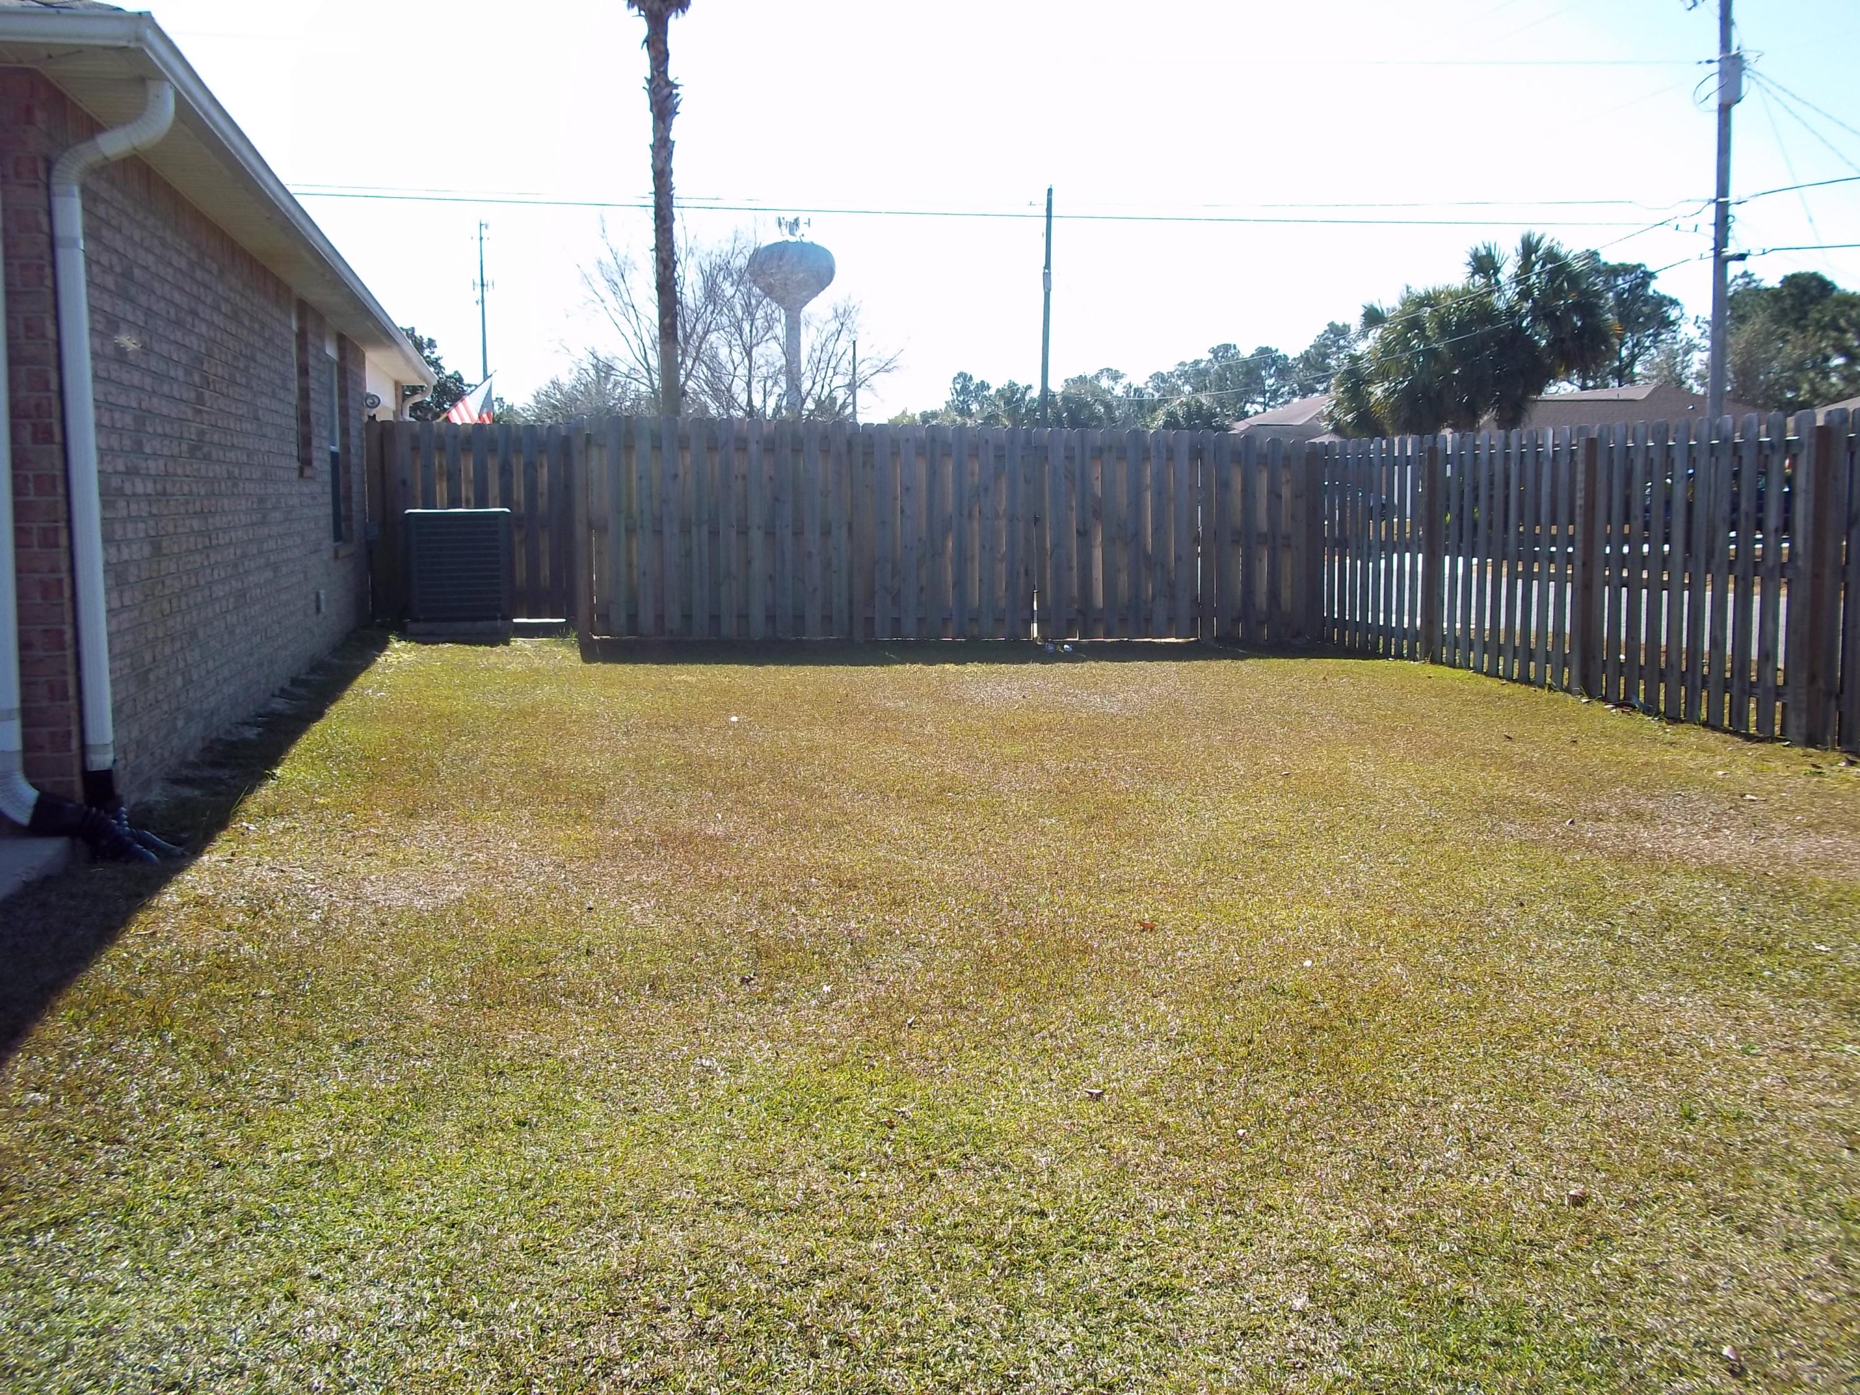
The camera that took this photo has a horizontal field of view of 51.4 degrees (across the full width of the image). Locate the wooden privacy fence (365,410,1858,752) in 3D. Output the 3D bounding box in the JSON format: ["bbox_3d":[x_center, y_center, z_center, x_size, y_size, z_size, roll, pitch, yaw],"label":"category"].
[{"bbox_3d":[0.257,-1.099,13.683,8.650,1.900,9.200,-1,6,-11],"label":"wooden privacy fence"}]

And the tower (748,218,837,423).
[{"bbox_3d":[-24.606,-59.045,342.547,15.452,49.975,15.452,0,6,0],"label":"tower"}]

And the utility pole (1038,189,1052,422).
[{"bbox_3d":[3.823,-10.785,62.572,0.270,11.230,0.270,0,6,0],"label":"utility pole"}]

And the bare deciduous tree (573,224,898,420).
[{"bbox_3d":[-5.230,-8.447,52.437,8.750,8.580,8.200,0,6,0],"label":"bare deciduous tree"}]

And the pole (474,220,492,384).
[{"bbox_3d":[-69.488,-52.108,302.246,2.930,44.077,2.930,0,6,0],"label":"pole"}]

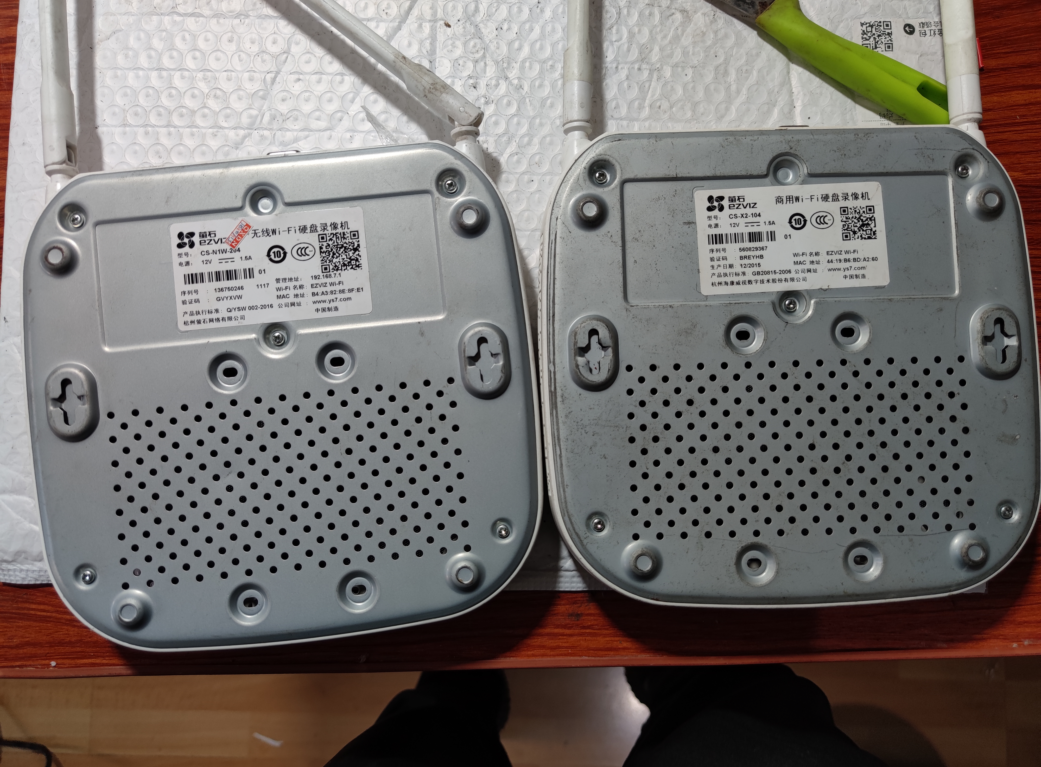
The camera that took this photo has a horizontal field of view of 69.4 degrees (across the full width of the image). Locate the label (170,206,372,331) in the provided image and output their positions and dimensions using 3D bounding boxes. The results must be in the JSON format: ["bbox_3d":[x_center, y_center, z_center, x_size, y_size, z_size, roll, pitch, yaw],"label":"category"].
[{"bbox_3d":[-0.104,-0.048,0.315,0.080,0.001,0.045,-5,88,-3],"label":"label"}]

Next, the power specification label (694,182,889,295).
[{"bbox_3d":[0.115,-0.062,0.319,0.080,0.001,0.045,-3,86,-1],"label":"power specification label"}]

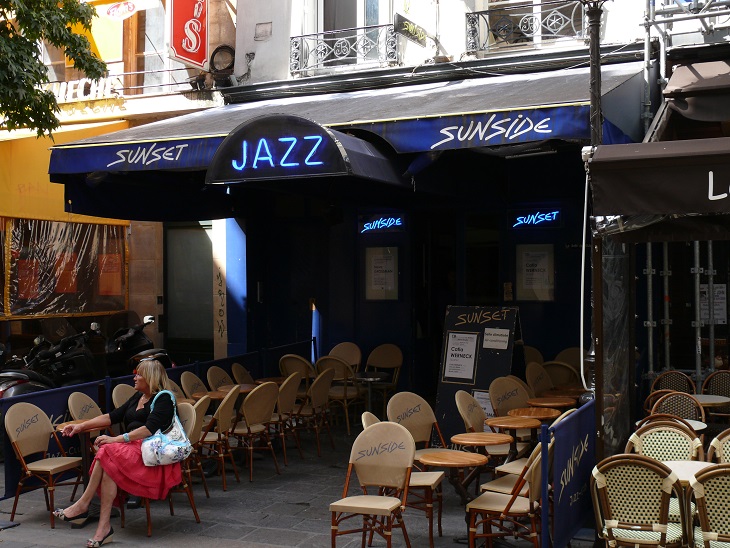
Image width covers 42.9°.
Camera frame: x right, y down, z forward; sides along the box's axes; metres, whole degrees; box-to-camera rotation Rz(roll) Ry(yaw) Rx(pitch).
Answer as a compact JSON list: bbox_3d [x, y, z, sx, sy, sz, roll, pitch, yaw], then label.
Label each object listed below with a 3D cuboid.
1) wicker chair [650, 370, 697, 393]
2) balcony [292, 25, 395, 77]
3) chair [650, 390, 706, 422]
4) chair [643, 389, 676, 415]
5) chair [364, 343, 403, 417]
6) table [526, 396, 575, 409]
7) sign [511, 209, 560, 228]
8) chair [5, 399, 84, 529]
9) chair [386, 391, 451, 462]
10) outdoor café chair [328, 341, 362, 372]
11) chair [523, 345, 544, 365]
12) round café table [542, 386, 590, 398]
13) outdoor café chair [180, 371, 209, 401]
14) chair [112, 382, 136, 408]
[{"bbox_3d":[2.935,1.395,8.890,0.490,0.880,0.550,0,0,22],"label":"wicker chair"},{"bbox_3d":[-0.279,-3.061,12.696,1.629,0.514,0.240,0,0,26],"label":"balcony"},{"bbox_3d":[2.450,1.401,7.285,0.490,0.880,0.550,0,0,21],"label":"chair"},{"bbox_3d":[2.900,1.500,8.600,0.500,0.880,0.560,0,1,40],"label":"chair"},{"bbox_3d":[0.221,1.377,11.731,0.495,0.916,0.544,-1,0,20],"label":"chair"},{"bbox_3d":[1.773,1.572,8.800,0.475,0.735,0.475,0,1,25],"label":"table"},{"bbox_3d":[2.350,-0.766,12.807,0.720,0.280,0.080,0,-1,25],"label":"sign"},{"bbox_3d":[-2.486,1.473,7.275,0.520,0.900,0.470,0,-1,26],"label":"chair"},{"bbox_3d":[0.486,1.433,7.560,0.470,0.900,0.520,0,-1,-37],"label":"chair"},{"bbox_3d":[-0.284,1.383,12.197,0.495,0.916,0.544,-1,0,20],"label":"outdoor café chair"},{"bbox_3d":[1.855,1.364,11.360,0.540,0.930,0.570,0,1,23],"label":"chair"},{"bbox_3d":[2.012,1.562,9.270,0.475,0.735,0.475,0,1,25],"label":"round café table"},{"bbox_3d":[-1.598,1.437,9.448,0.520,0.891,0.446,-1,0,20],"label":"outdoor café chair"},{"bbox_3d":[-1.950,1.431,8.300,0.540,0.880,0.460,0,0,16],"label":"chair"}]

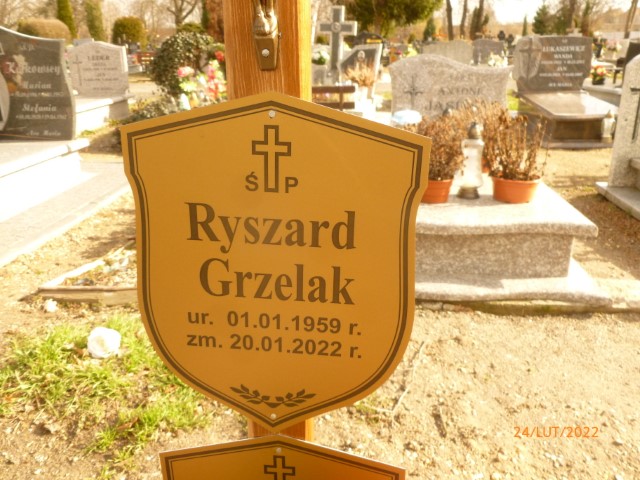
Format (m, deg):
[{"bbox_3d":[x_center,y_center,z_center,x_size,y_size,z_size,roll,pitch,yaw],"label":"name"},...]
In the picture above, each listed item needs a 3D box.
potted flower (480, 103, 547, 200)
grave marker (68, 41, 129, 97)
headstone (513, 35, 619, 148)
[{"bbox_3d":[1.014,-0.466,2.740,0.346,0.490,0.346,2,21,5],"label":"potted flower"},{"bbox_3d":[-3.067,-2.354,7.169,0.784,0.738,0.142,2,21,5],"label":"grave marker"},{"bbox_3d":[3.034,-1.891,6.330,0.998,1.165,1.935,2,21,6],"label":"headstone"}]

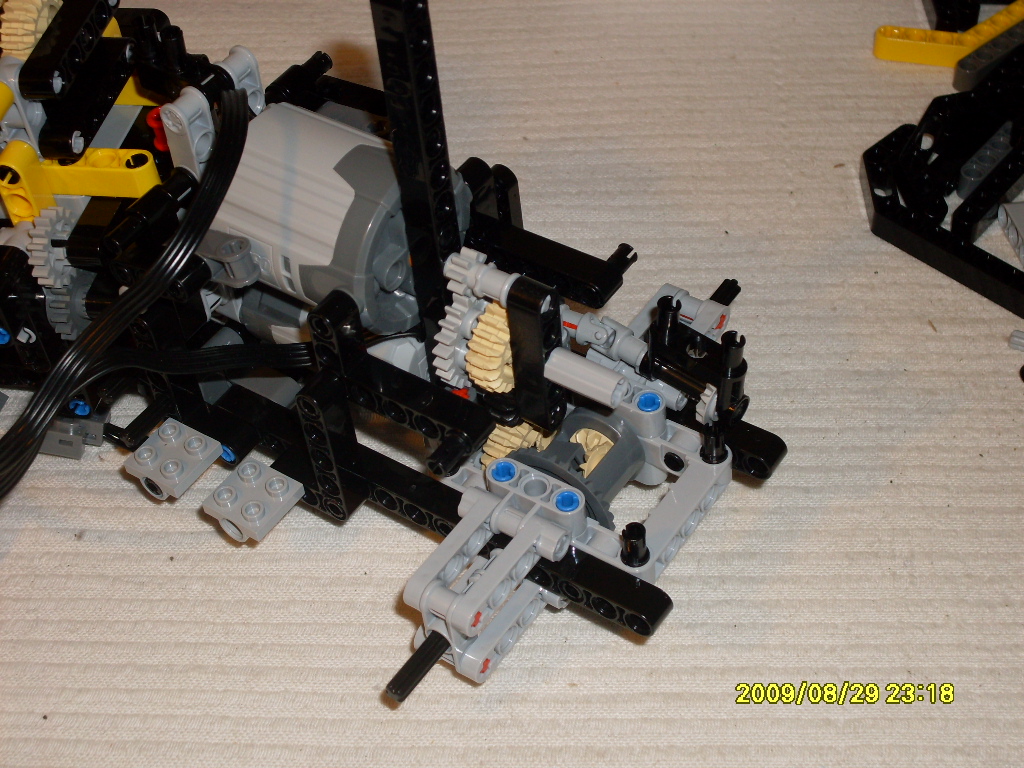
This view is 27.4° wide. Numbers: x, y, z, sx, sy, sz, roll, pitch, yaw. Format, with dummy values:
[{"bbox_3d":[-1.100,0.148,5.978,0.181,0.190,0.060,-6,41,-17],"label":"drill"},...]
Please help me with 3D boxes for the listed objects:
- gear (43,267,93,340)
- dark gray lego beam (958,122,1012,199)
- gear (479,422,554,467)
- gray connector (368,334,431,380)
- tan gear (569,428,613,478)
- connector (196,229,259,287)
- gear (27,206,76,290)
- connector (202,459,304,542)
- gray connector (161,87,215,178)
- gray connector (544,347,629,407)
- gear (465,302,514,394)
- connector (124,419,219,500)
[{"bbox_3d":[-0.106,-0.019,0.516,0.008,0.018,0.018,2,45,24],"label":"gear"},{"bbox_3d":[0.133,-0.062,0.574,0.008,0.008,0.040,28,48,25],"label":"dark gray lego beam"},{"bbox_3d":[0.003,0.014,0.460,0.008,0.022,0.022,24,53,28],"label":"gear"},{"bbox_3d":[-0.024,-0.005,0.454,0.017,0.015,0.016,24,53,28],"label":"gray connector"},{"bbox_3d":[0.018,0.016,0.456,0.013,0.013,0.007,24,55,26],"label":"tan gear"},{"bbox_3d":[-0.063,-0.027,0.439,0.024,0.008,0.008,14,48,39],"label":"connector"},{"bbox_3d":[-0.109,-0.033,0.503,0.007,0.018,0.018,2,45,24],"label":"gear"},{"bbox_3d":[-0.055,0.026,0.455,0.016,0.009,0.016,24,53,28],"label":"connector"},{"bbox_3d":[-0.067,-0.052,0.445,0.008,0.023,0.008,24,53,28],"label":"gray connector"},{"bbox_3d":[0.015,-0.001,0.428,0.016,0.007,0.007,24,53,28],"label":"gray connector"},{"bbox_3d":[0.000,-0.008,0.437,0.008,0.022,0.022,24,53,28],"label":"gear"},{"bbox_3d":[-0.075,0.018,0.466,0.016,0.009,0.016,24,53,28],"label":"connector"}]

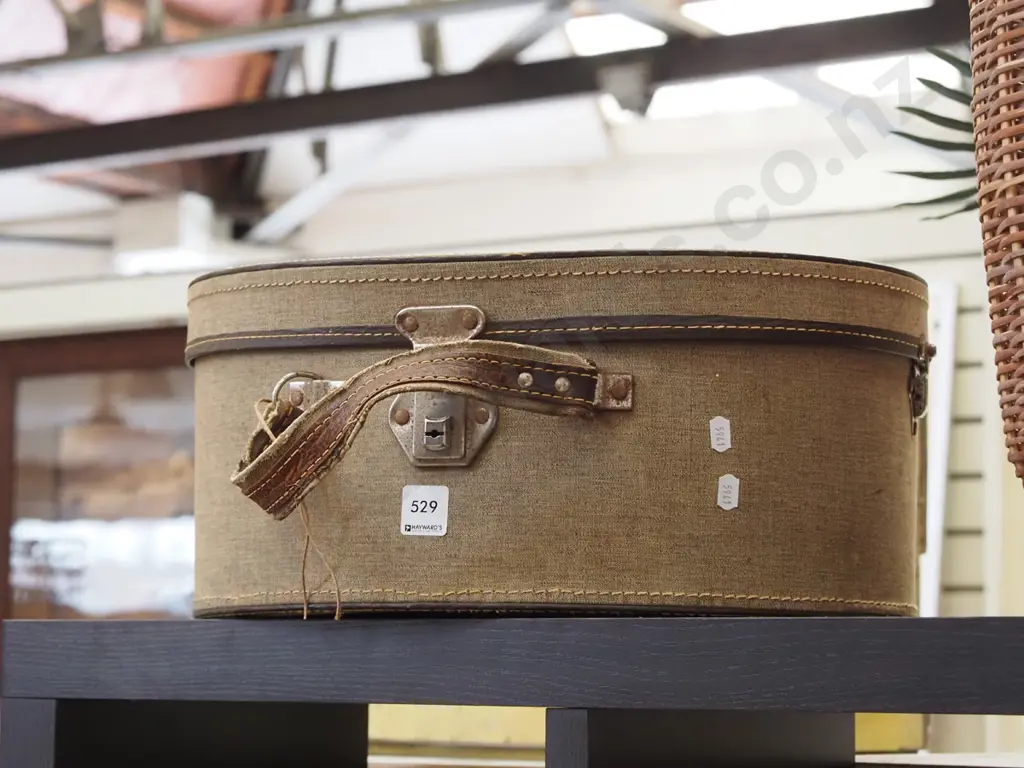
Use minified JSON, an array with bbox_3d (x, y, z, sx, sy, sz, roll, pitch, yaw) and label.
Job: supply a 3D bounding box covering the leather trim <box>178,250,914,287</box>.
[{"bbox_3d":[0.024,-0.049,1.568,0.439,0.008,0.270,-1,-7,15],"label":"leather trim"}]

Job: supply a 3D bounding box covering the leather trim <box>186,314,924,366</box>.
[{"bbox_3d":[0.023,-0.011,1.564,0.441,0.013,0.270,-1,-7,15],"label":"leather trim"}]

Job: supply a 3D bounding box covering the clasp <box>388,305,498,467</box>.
[{"bbox_3d":[-0.037,0.001,1.444,0.058,0.086,0.016,-1,-7,16],"label":"clasp"}]

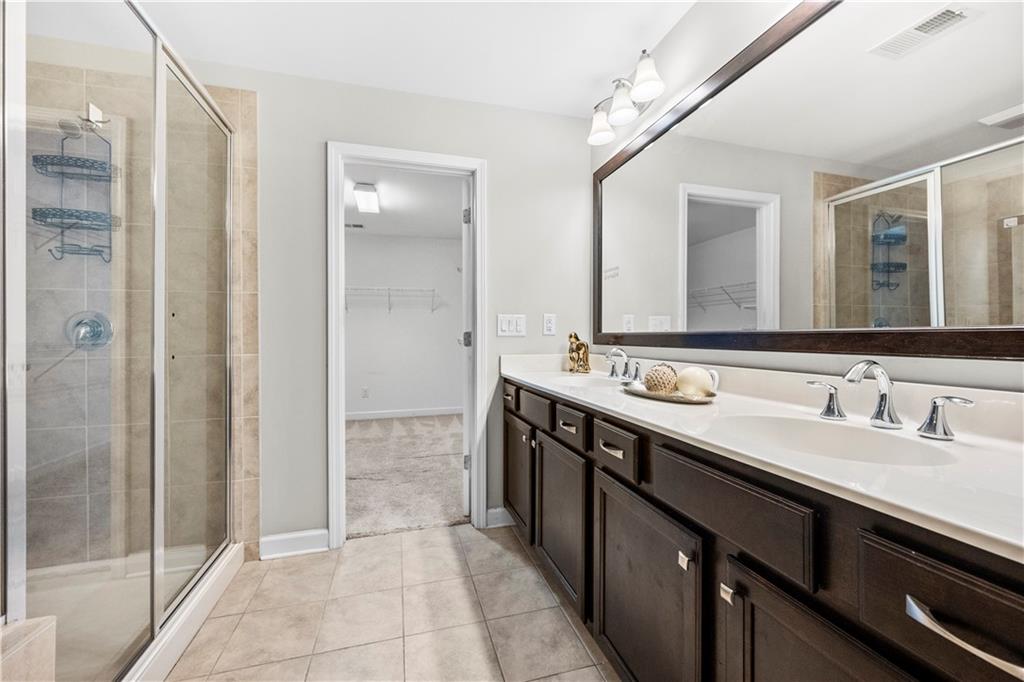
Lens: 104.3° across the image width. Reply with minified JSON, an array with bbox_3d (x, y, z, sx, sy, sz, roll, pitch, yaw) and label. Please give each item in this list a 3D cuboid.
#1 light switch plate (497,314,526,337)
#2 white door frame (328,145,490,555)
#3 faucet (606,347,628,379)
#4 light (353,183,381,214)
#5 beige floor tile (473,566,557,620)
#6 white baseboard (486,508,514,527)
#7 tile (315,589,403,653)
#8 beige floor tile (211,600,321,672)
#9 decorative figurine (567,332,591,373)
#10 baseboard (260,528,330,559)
[{"bbox_3d":[0.003,-0.091,2.342,0.173,0.124,0.007,0,0,-16],"label":"light switch plate"},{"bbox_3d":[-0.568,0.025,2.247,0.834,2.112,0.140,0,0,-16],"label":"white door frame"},{"bbox_3d":[0.523,0.114,1.992,0.140,0.157,0.046,0,0,-16],"label":"faucet"},{"bbox_3d":[-1.358,-1.335,3.759,0.192,0.066,0.610,0,0,-16],"label":"light"},{"bbox_3d":[0.006,1.089,1.732,0.303,0.010,0.303,0,0,-16],"label":"beige floor tile"},{"bbox_3d":[-0.071,1.026,2.325,0.155,0.108,0.016,0,0,-16],"label":"white baseboard"},{"bbox_3d":[-0.583,1.089,1.565,0.303,0.010,0.303,0,0,-16],"label":"tile"},{"bbox_3d":[-0.877,1.092,1.484,0.305,0.009,0.301,0,0,-16],"label":"beige floor tile"},{"bbox_3d":[0.390,0.069,2.315,0.105,0.237,0.125,0,0,29],"label":"decorative figurine"},{"bbox_3d":[-1.094,1.023,2.010,0.306,0.116,0.015,0,0,-16],"label":"baseboard"}]

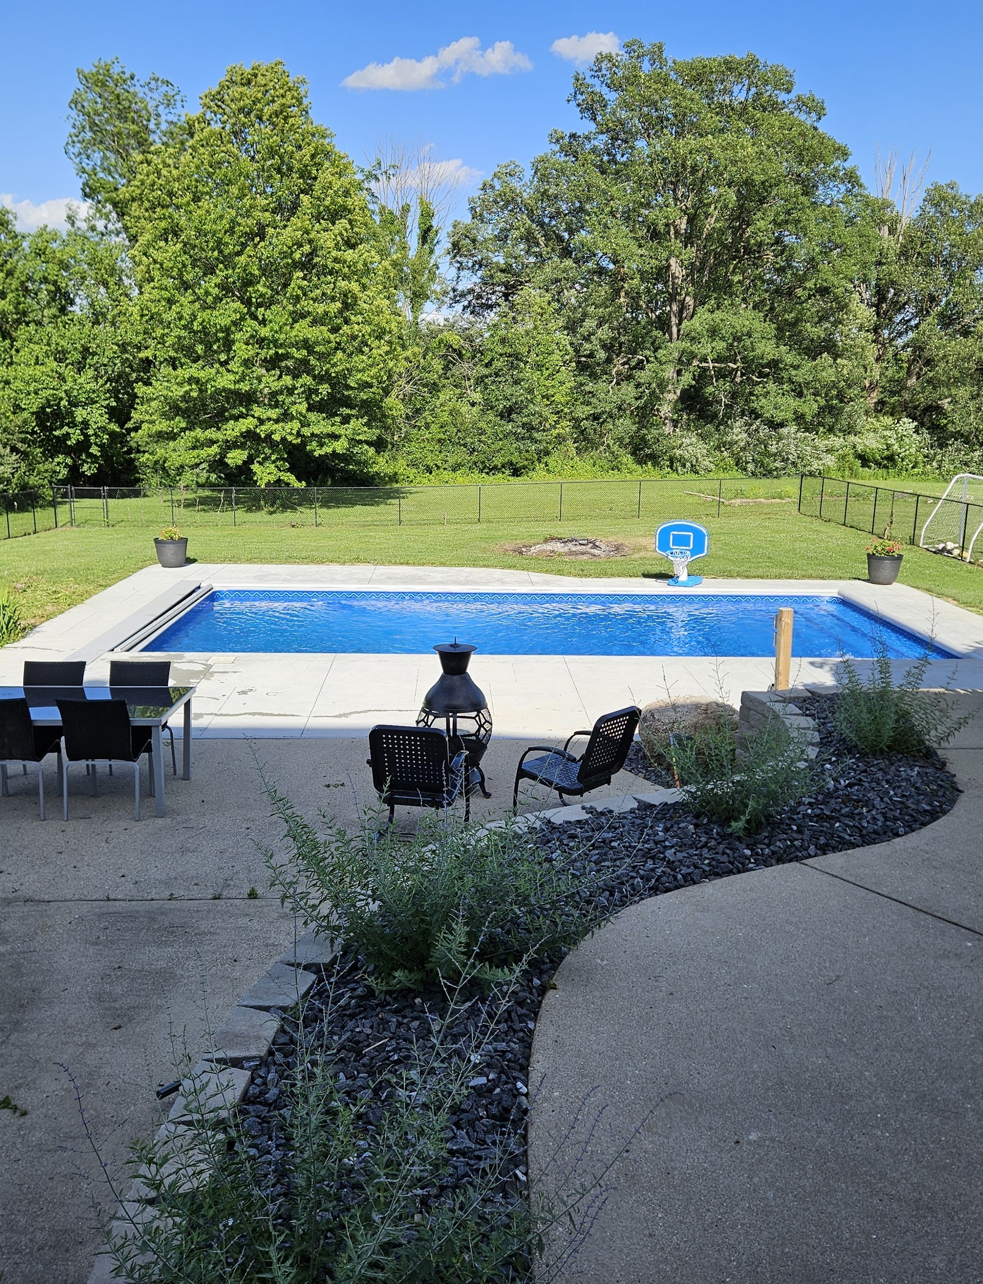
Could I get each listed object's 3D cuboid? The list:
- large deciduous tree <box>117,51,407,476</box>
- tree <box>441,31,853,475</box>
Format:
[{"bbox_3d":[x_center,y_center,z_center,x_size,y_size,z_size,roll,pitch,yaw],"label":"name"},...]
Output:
[{"bbox_3d":[-9.427,-14.150,45.775,12.000,17.200,11.500,0,12,-2],"label":"large deciduous tree"},{"bbox_3d":[8.651,-19.508,58.567,21.500,22.000,18.000,0,12,-2],"label":"tree"}]

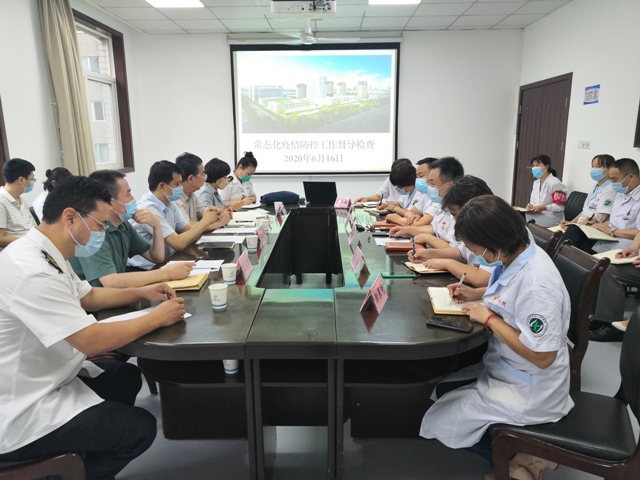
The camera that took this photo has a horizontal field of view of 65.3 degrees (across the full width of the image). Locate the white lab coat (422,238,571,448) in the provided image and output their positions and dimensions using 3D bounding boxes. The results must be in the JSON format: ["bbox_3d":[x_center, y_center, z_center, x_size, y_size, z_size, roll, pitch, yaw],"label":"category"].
[{"bbox_3d":[0.633,0.344,1.782,0.510,0.690,0.430,3,12,16],"label":"white lab coat"}]

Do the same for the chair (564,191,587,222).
[{"bbox_3d":[2.194,0.018,4.658,0.580,0.890,0.500,-4,13,-14],"label":"chair"}]

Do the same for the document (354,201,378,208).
[{"bbox_3d":[0.466,-0.337,4.848,0.200,0.020,0.260,8,15,37],"label":"document"}]

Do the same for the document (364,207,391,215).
[{"bbox_3d":[0.514,-0.266,4.539,0.210,0.020,0.270,-5,13,-20],"label":"document"}]

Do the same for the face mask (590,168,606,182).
[{"bbox_3d":[2.260,-0.522,4.050,0.080,0.110,0.135,-5,13,-20],"label":"face mask"}]

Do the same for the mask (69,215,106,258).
[{"bbox_3d":[-0.758,-0.002,1.620,0.110,0.115,0.135,25,2,-21],"label":"mask"}]

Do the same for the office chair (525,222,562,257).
[{"bbox_3d":[0.993,0.378,2.901,0.560,0.950,0.450,-1,12,-1],"label":"office chair"}]

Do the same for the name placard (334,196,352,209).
[{"bbox_3d":[0.222,-0.351,4.765,0.180,0.095,0.085,7,14,30],"label":"name placard"}]

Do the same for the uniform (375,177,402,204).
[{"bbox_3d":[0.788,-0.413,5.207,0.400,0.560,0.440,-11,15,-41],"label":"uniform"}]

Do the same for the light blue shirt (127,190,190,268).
[{"bbox_3d":[-1.049,-0.011,3.286,0.390,0.570,0.480,3,13,16],"label":"light blue shirt"}]

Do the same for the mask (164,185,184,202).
[{"bbox_3d":[-0.869,-0.279,2.980,0.110,0.105,0.135,13,13,7],"label":"mask"}]

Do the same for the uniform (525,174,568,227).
[{"bbox_3d":[2.178,-0.351,4.800,0.390,0.560,0.410,-6,13,-23],"label":"uniform"}]

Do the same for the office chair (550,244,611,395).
[{"bbox_3d":[0.915,0.491,2.275,0.570,0.930,0.450,0,12,4],"label":"office chair"}]

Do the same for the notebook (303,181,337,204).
[{"bbox_3d":[0.031,-0.475,5.043,0.325,0.225,0.260,3,13,16],"label":"notebook"}]

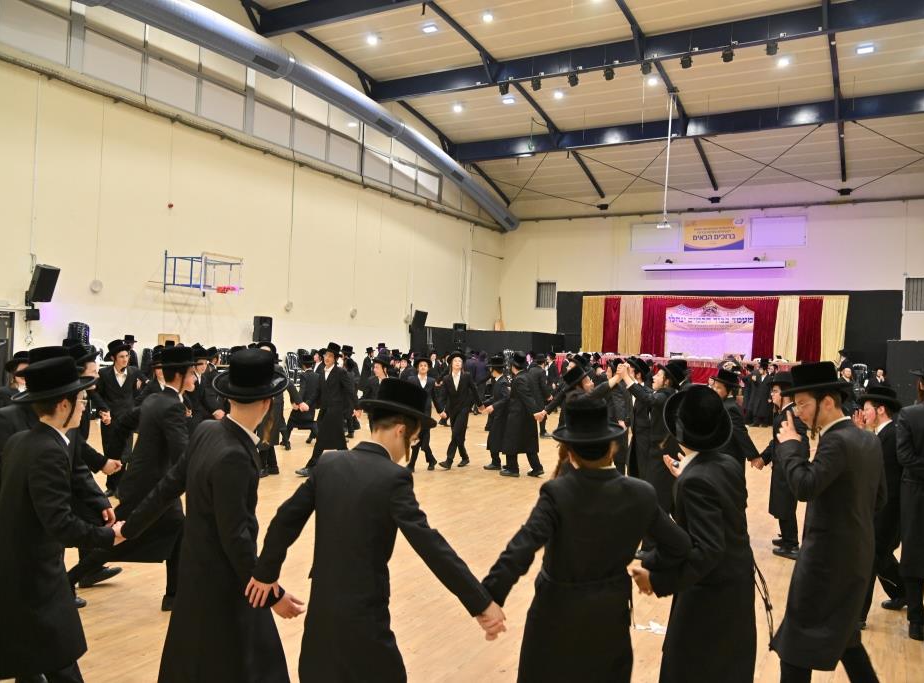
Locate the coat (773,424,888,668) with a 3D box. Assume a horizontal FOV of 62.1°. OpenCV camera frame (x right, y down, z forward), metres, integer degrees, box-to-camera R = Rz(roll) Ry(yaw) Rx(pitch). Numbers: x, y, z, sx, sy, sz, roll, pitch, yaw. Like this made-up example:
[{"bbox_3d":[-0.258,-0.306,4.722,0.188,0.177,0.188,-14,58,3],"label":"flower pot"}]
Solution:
[{"bbox_3d":[1.555,0.865,3.250,0.420,1.080,0.460,2,-1,42],"label":"coat"}]

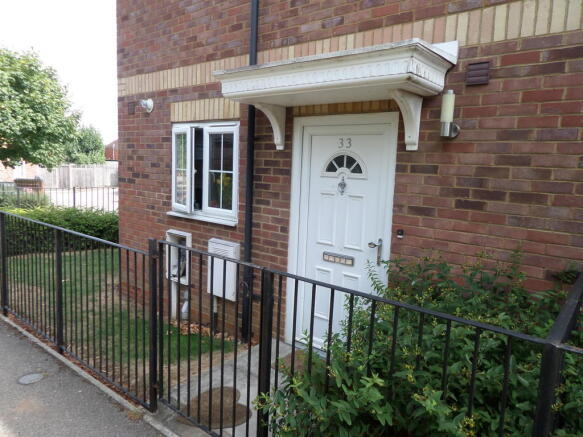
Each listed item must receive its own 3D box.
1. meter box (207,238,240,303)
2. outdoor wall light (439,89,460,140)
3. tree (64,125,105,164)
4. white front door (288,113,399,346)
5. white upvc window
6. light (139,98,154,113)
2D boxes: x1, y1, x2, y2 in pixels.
[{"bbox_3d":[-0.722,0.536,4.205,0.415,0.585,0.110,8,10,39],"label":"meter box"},{"bbox_3d":[1.036,-0.676,2.627,0.095,0.298,0.140,8,10,39],"label":"outdoor wall light"},{"bbox_3d":[-15.900,-4.900,31.000,3.300,4.400,3.300,-1,8,-27],"label":"tree"},{"bbox_3d":[0.368,0.200,3.386,0.975,2.075,0.095,8,10,39],"label":"white front door"},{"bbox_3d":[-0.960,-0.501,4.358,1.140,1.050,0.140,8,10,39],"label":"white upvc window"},{"bbox_3d":[-1.761,-1.360,4.851,0.170,0.173,0.145,8,10,39],"label":"light"}]

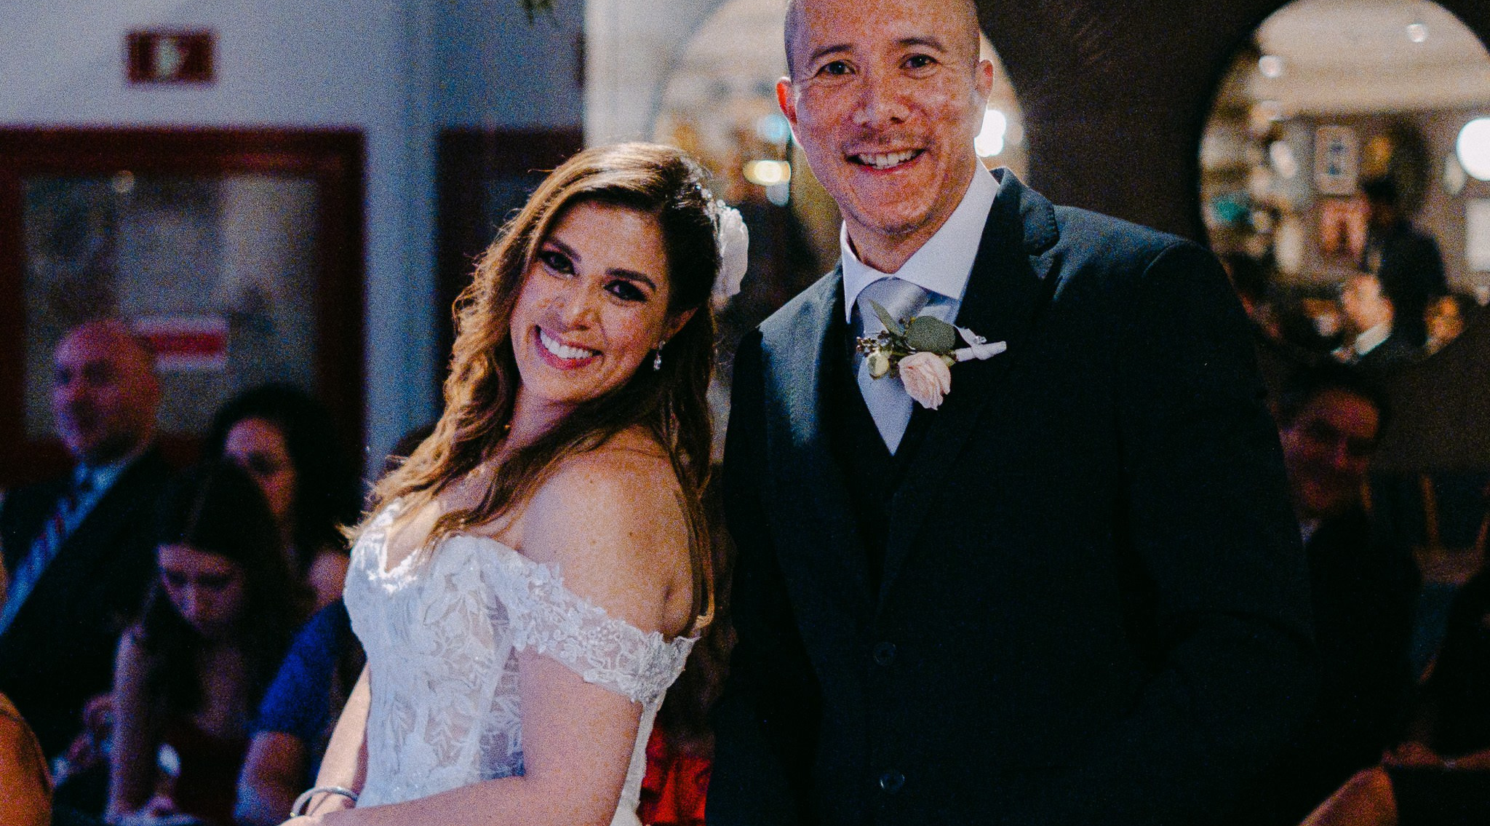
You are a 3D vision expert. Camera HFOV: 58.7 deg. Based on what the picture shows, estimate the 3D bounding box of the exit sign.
[{"bbox_3d":[-1.735,-1.077,4.000,0.262,0.162,0.040,0,1,-1],"label":"exit sign"}]

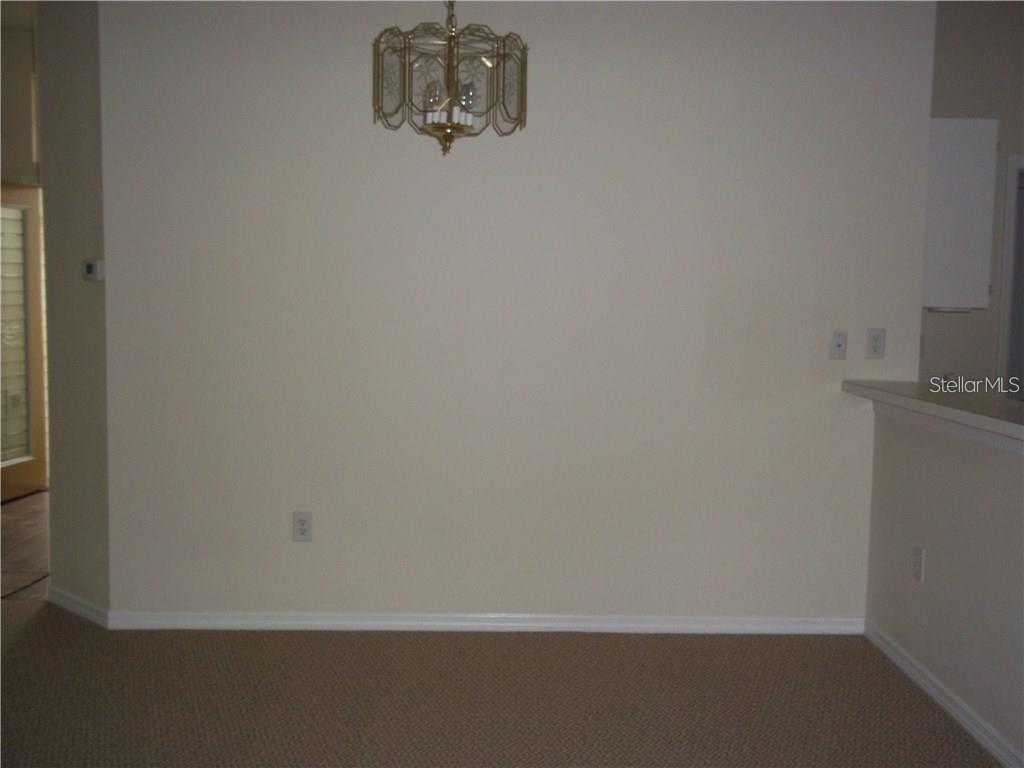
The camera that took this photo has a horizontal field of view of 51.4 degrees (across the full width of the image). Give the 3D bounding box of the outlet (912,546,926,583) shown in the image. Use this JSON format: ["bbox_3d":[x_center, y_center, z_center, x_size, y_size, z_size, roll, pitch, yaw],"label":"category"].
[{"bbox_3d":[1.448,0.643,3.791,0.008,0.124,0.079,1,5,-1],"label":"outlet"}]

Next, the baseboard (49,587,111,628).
[{"bbox_3d":[-1.814,0.925,4.466,0.550,0.072,0.015,5,6,43],"label":"baseboard"}]

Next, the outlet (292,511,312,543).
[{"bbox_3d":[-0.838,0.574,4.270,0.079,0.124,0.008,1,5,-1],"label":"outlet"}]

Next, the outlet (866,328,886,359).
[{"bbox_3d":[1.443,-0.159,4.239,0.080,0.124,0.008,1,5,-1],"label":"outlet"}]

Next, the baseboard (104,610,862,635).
[{"bbox_3d":[-0.089,0.959,4.307,3.036,0.072,0.015,1,5,-1],"label":"baseboard"}]

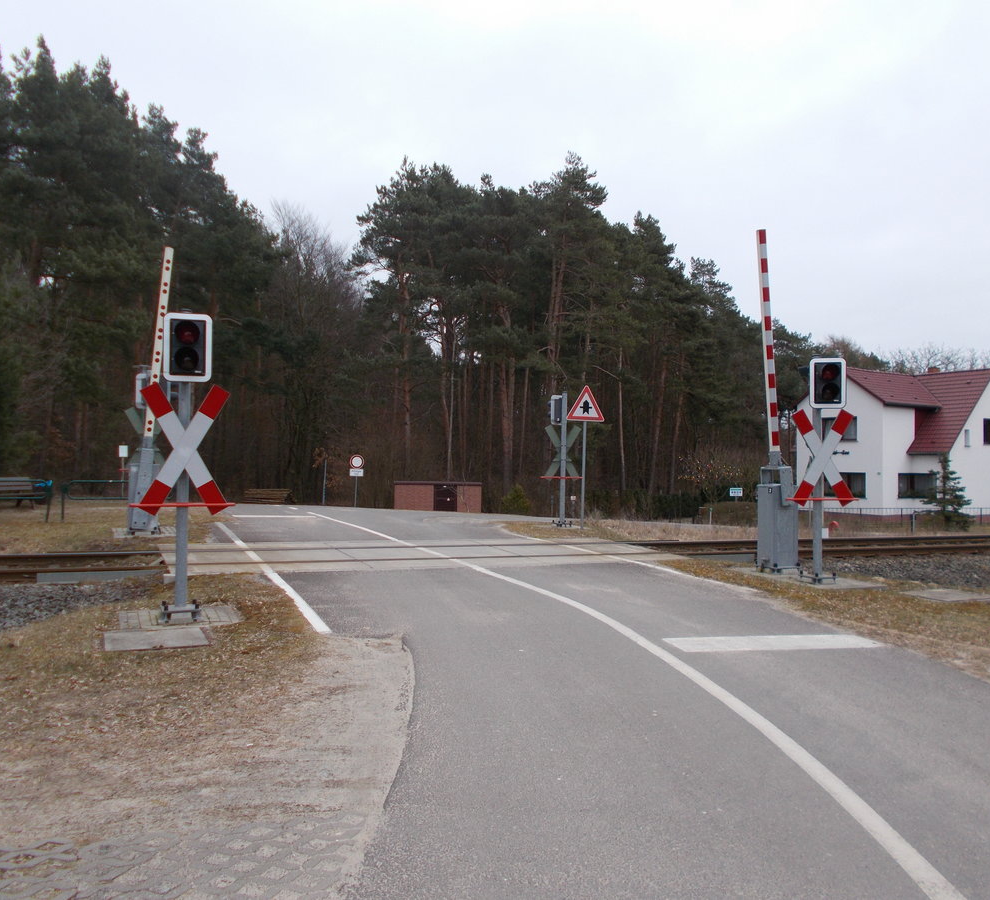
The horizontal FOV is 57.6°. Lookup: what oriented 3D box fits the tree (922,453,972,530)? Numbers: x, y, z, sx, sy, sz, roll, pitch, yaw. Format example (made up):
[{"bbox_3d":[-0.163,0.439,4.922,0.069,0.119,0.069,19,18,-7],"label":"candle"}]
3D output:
[{"bbox_3d":[14.245,1.312,28.500,1.600,2.450,1.600,0,-1,27],"label":"tree"}]

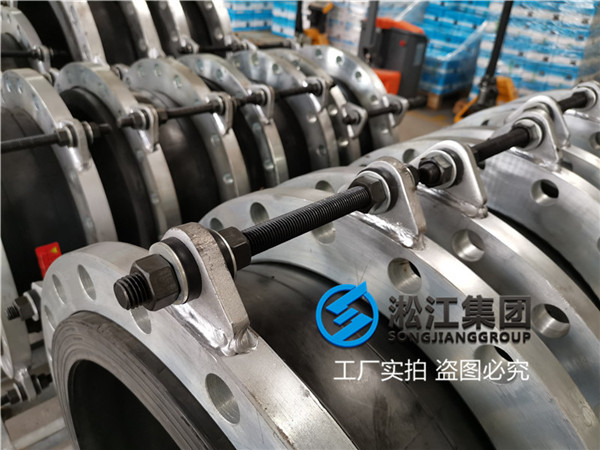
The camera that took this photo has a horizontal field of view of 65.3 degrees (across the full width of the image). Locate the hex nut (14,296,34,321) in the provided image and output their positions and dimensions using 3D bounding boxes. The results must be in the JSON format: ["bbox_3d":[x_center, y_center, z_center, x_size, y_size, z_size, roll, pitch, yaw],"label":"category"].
[{"bbox_3d":[-0.380,0.115,0.643,0.015,0.029,0.033,-23,-11,-40],"label":"hex nut"}]

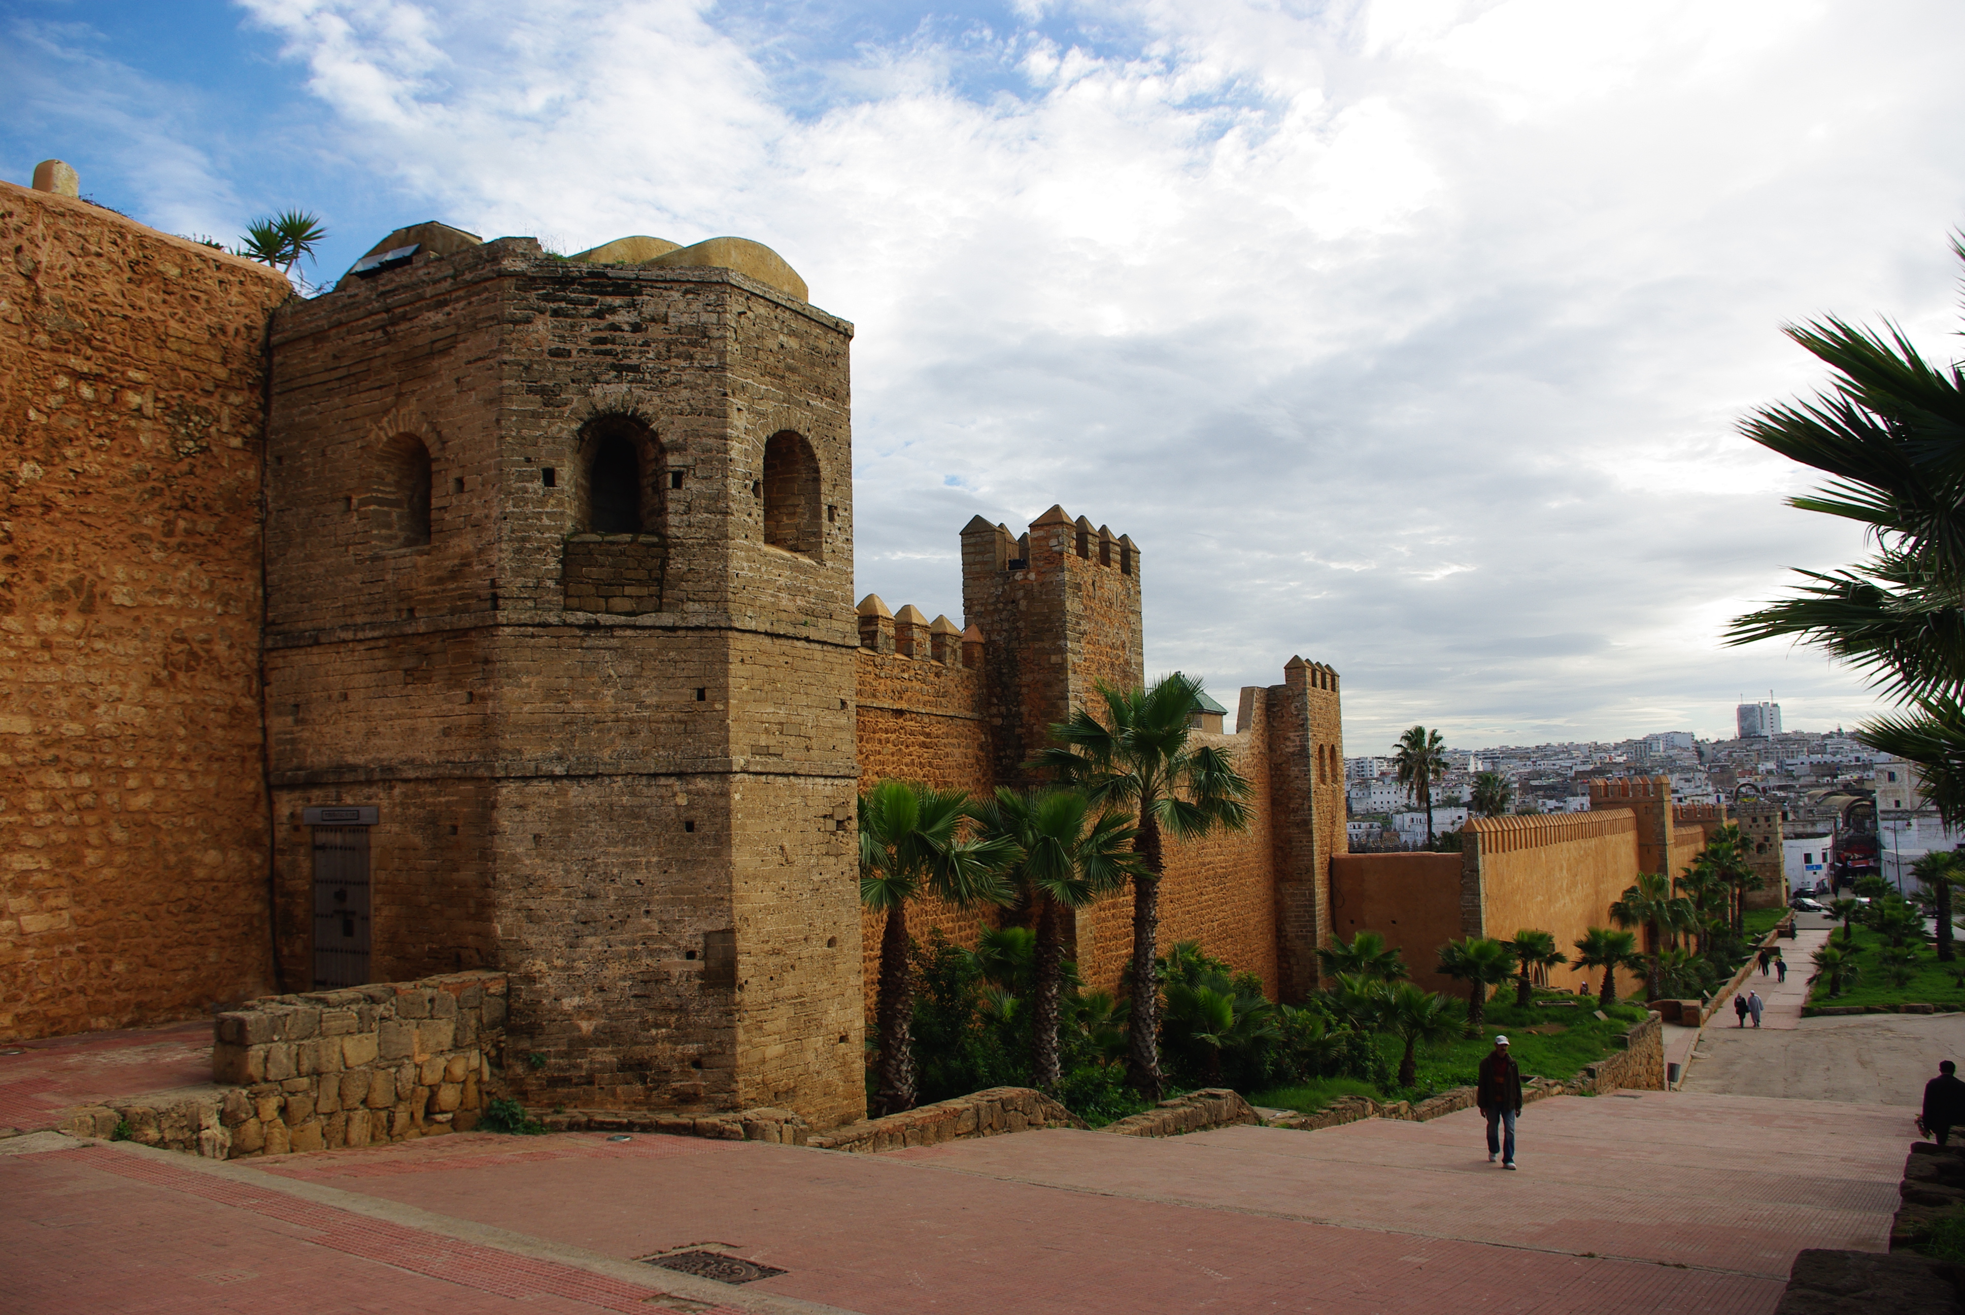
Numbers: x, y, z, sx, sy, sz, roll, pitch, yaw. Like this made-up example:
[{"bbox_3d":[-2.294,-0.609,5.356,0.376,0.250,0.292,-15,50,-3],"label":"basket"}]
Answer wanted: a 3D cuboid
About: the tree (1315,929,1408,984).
[{"bbox_3d":[8.876,7.612,34.613,2.196,2.444,2.196,-1,-5,0],"label":"tree"}]

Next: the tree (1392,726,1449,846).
[{"bbox_3d":[26.993,10.325,90.570,3.486,12.361,3.486,-1,-5,0],"label":"tree"}]

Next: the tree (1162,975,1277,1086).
[{"bbox_3d":[4.193,6.593,26.088,2.063,1.916,2.063,-1,-5,0],"label":"tree"}]

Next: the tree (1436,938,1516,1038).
[{"bbox_3d":[11.909,7.979,35.609,1.926,2.370,1.926,-1,-5,0],"label":"tree"}]

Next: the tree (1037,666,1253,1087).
[{"bbox_3d":[2.823,3.991,25.718,3.860,7.260,3.860,-2,-5,0],"label":"tree"}]

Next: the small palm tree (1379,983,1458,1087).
[{"bbox_3d":[8.313,7.185,28.090,1.519,1.950,1.519,-1,-5,0],"label":"small palm tree"}]

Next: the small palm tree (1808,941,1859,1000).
[{"bbox_3d":[48.582,17.811,84.147,2.889,3.190,2.889,-1,-5,0],"label":"small palm tree"}]

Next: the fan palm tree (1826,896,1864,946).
[{"bbox_3d":[74.294,22.755,127.193,3.176,4.184,3.176,-1,-5,0],"label":"fan palm tree"}]

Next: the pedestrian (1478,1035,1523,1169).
[{"bbox_3d":[6.955,5.943,19.782,0.580,1.730,0.420,-3,-6,13],"label":"pedestrian"}]

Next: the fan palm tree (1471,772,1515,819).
[{"bbox_3d":[38.768,14.208,111.122,3.450,11.160,3.450,-2,-5,0],"label":"fan palm tree"}]

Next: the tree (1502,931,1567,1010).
[{"bbox_3d":[15.413,8.655,41.099,1.796,2.148,1.796,-1,-5,0],"label":"tree"}]

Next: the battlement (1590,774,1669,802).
[{"bbox_3d":[41.538,8.494,94.568,4.160,1.780,4.160,-5,-6,32],"label":"battlement"}]

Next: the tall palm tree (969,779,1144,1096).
[{"bbox_3d":[1.179,4.672,24.388,2.940,4.900,2.940,-2,-5,0],"label":"tall palm tree"}]

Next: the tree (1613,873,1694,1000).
[{"bbox_3d":[35.167,14.729,77.449,4.260,6.530,4.260,-2,-5,0],"label":"tree"}]

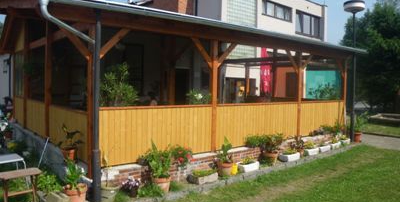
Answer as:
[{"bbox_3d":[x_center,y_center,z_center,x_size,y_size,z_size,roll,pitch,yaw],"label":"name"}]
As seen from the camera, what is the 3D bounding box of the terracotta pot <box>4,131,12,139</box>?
[{"bbox_3d":[-5.446,0.981,9.200,0.220,0.220,0.220,-1,3,-39],"label":"terracotta pot"}]

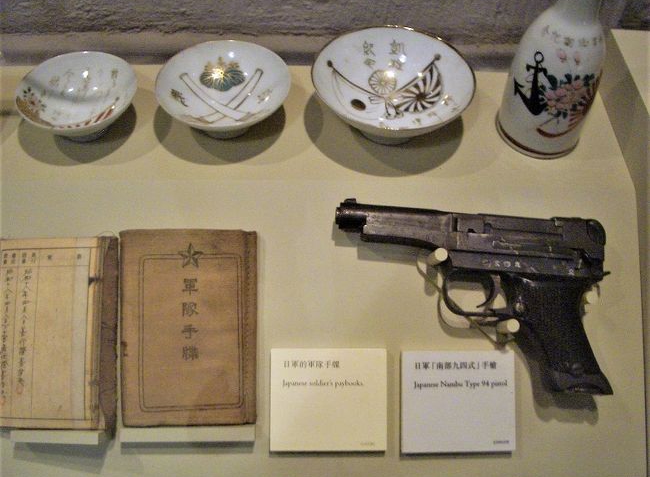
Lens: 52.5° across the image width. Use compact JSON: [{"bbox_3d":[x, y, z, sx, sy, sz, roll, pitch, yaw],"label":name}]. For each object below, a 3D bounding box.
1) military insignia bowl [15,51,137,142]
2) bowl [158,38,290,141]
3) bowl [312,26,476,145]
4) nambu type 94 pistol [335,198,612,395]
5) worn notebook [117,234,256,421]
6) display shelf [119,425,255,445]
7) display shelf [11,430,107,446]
[{"bbox_3d":[-0.179,-0.097,0.490,0.086,0.035,0.086,0,52,-1],"label":"military insignia bowl"},{"bbox_3d":[-0.074,-0.103,0.495,0.098,0.038,0.098,0,52,-1],"label":"bowl"},{"bbox_3d":[0.049,-0.104,0.495,0.117,0.045,0.117,0,52,-1],"label":"bowl"},{"bbox_3d":[0.102,0.039,0.448,0.195,0.030,0.117,5,83,-1],"label":"nambu type 94 pistol"},{"bbox_3d":[-0.094,0.062,0.453,0.093,0.010,0.131,0,83,-1],"label":"worn notebook"},{"bbox_3d":[-0.091,0.131,0.444,0.089,0.014,0.010,0,83,-1],"label":"display shelf"},{"bbox_3d":[-0.176,0.131,0.439,0.058,0.018,0.009,0,83,-1],"label":"display shelf"}]

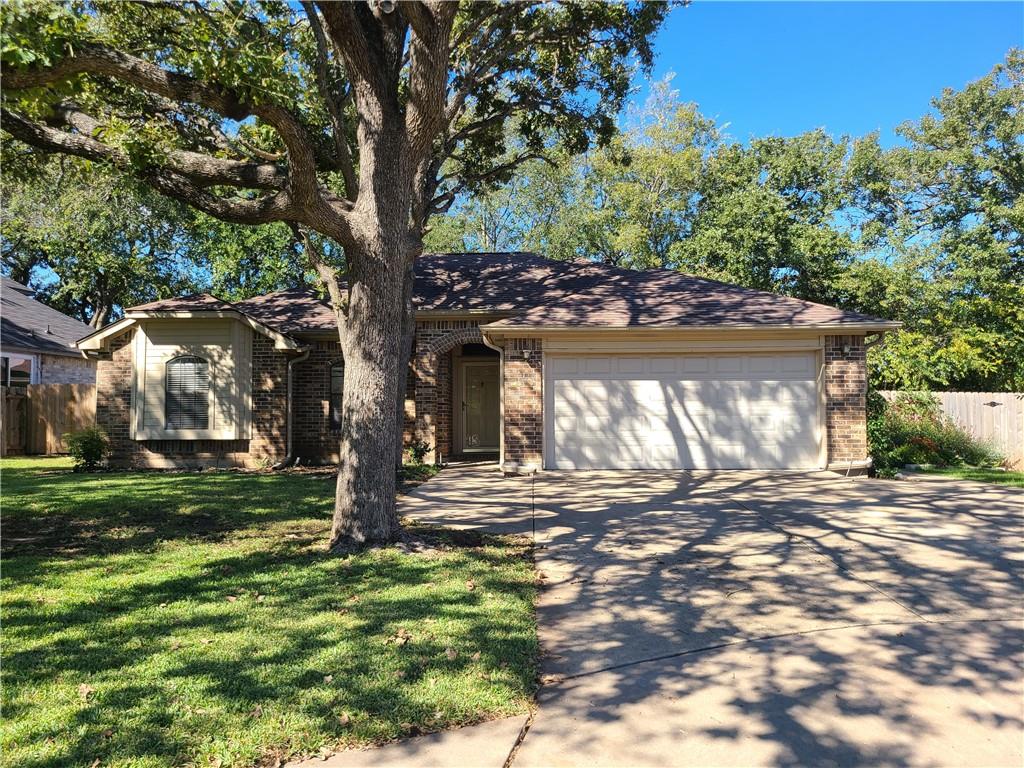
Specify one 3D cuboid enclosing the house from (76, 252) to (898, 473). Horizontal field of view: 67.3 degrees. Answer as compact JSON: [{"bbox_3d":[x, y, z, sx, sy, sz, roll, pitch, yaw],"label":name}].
[{"bbox_3d":[-0.850,-0.930,19.900,15.500,5.600,13.000,0,-2,3],"label":"house"}]

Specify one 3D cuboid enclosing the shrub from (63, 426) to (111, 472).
[{"bbox_3d":[-8.580,1.300,15.550,0.940,0.900,0.900,0,-2,3],"label":"shrub"}]

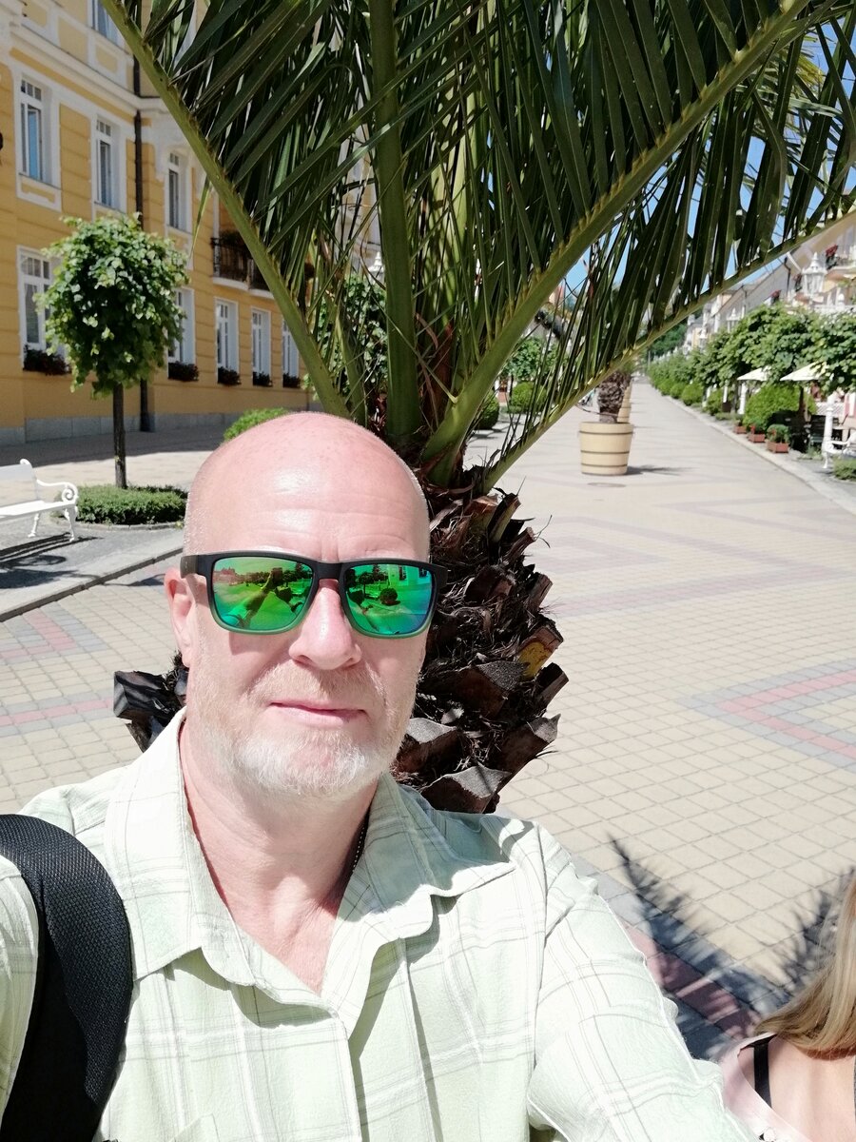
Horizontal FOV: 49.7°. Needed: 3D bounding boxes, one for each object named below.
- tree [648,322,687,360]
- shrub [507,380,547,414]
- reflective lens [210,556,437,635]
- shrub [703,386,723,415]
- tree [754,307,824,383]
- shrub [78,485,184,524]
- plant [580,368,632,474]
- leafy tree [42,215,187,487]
[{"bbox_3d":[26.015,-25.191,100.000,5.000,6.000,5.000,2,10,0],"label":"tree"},{"bbox_3d":[4.737,-8.319,44.000,1.850,1.600,1.750,2,10,0],"label":"shrub"},{"bbox_3d":[-0.059,0.014,0.529,0.133,0.045,0.025,3,-1,-19],"label":"reflective lens"},{"bbox_3d":[13.932,-8.276,45.000,1.200,1.400,1.200,2,10,0],"label":"shrub"},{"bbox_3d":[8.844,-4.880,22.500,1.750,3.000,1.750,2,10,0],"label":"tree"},{"bbox_3d":[-3.555,-0.807,10.800,1.500,0.340,1.350,2,10,0],"label":"shrub"},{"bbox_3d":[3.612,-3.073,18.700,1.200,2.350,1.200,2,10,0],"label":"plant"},{"bbox_3d":[-3.580,-2.350,10.640,1.650,3.300,1.650,2,10,0],"label":"leafy tree"}]

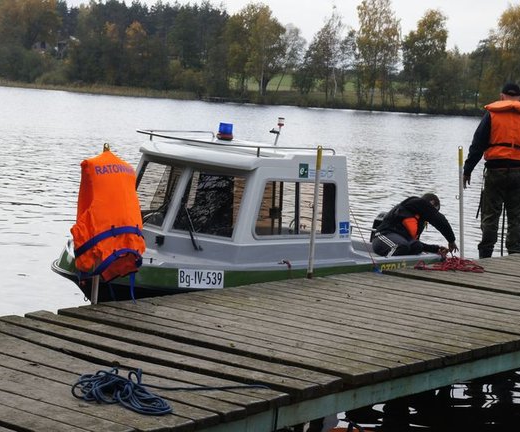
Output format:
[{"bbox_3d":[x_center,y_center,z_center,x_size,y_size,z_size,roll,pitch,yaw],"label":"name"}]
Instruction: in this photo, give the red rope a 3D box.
[{"bbox_3d":[1.800,0.436,11.399,0.660,0.120,0.600,3,6,-3],"label":"red rope"}]

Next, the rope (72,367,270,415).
[{"bbox_3d":[-0.491,0.858,6.135,0.960,0.130,0.620,4,6,10],"label":"rope"}]

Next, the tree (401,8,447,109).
[{"bbox_3d":[24.501,-23.459,180.000,6.900,14.900,6.900,3,6,0],"label":"tree"}]

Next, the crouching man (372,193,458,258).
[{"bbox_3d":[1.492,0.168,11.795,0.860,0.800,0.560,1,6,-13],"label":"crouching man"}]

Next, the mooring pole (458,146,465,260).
[{"bbox_3d":[2.012,-0.121,12.041,0.050,1.110,0.050,-2,6,0],"label":"mooring pole"}]

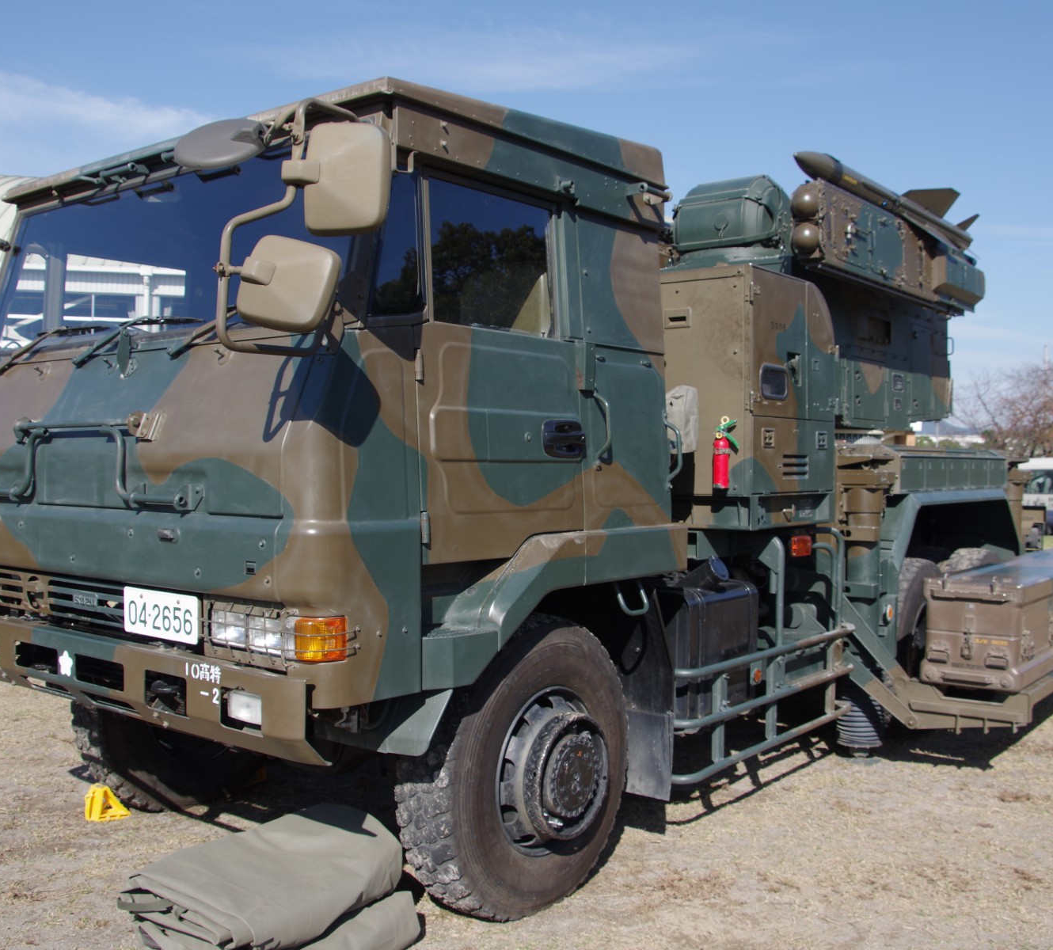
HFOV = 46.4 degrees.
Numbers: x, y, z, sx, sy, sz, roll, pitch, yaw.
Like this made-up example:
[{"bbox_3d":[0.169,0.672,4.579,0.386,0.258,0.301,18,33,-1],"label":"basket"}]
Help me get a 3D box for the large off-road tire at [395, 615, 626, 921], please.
[{"bbox_3d":[-0.027,1.062,4.530,0.300,1.060,1.060,1,1,38],"label":"large off-road tire"}]

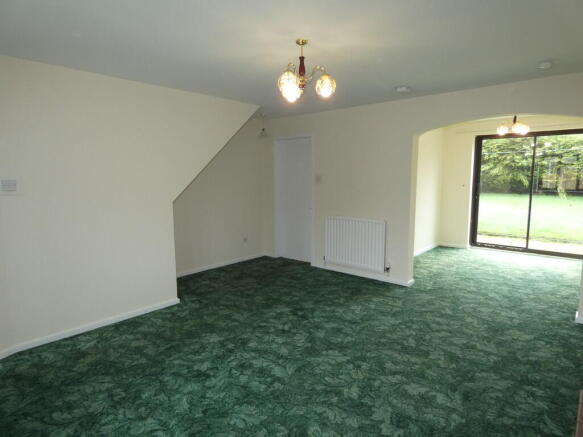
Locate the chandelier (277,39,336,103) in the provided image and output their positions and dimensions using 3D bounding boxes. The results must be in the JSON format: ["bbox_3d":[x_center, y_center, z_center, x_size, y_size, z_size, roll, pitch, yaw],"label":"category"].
[{"bbox_3d":[0.108,-1.028,2.358,0.420,0.400,0.420,0,7,0],"label":"chandelier"}]

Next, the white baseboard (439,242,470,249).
[{"bbox_3d":[3.248,0.548,6.715,0.550,0.070,0.024,6,10,42],"label":"white baseboard"}]

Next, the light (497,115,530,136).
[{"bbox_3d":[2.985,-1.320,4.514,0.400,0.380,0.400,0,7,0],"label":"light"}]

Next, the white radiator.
[{"bbox_3d":[0.899,0.347,4.782,0.970,0.700,0.080,6,10,42],"label":"white radiator"}]

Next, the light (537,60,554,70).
[{"bbox_3d":[2.141,-1.287,2.838,0.148,0.036,0.148,0,7,0],"label":"light"}]

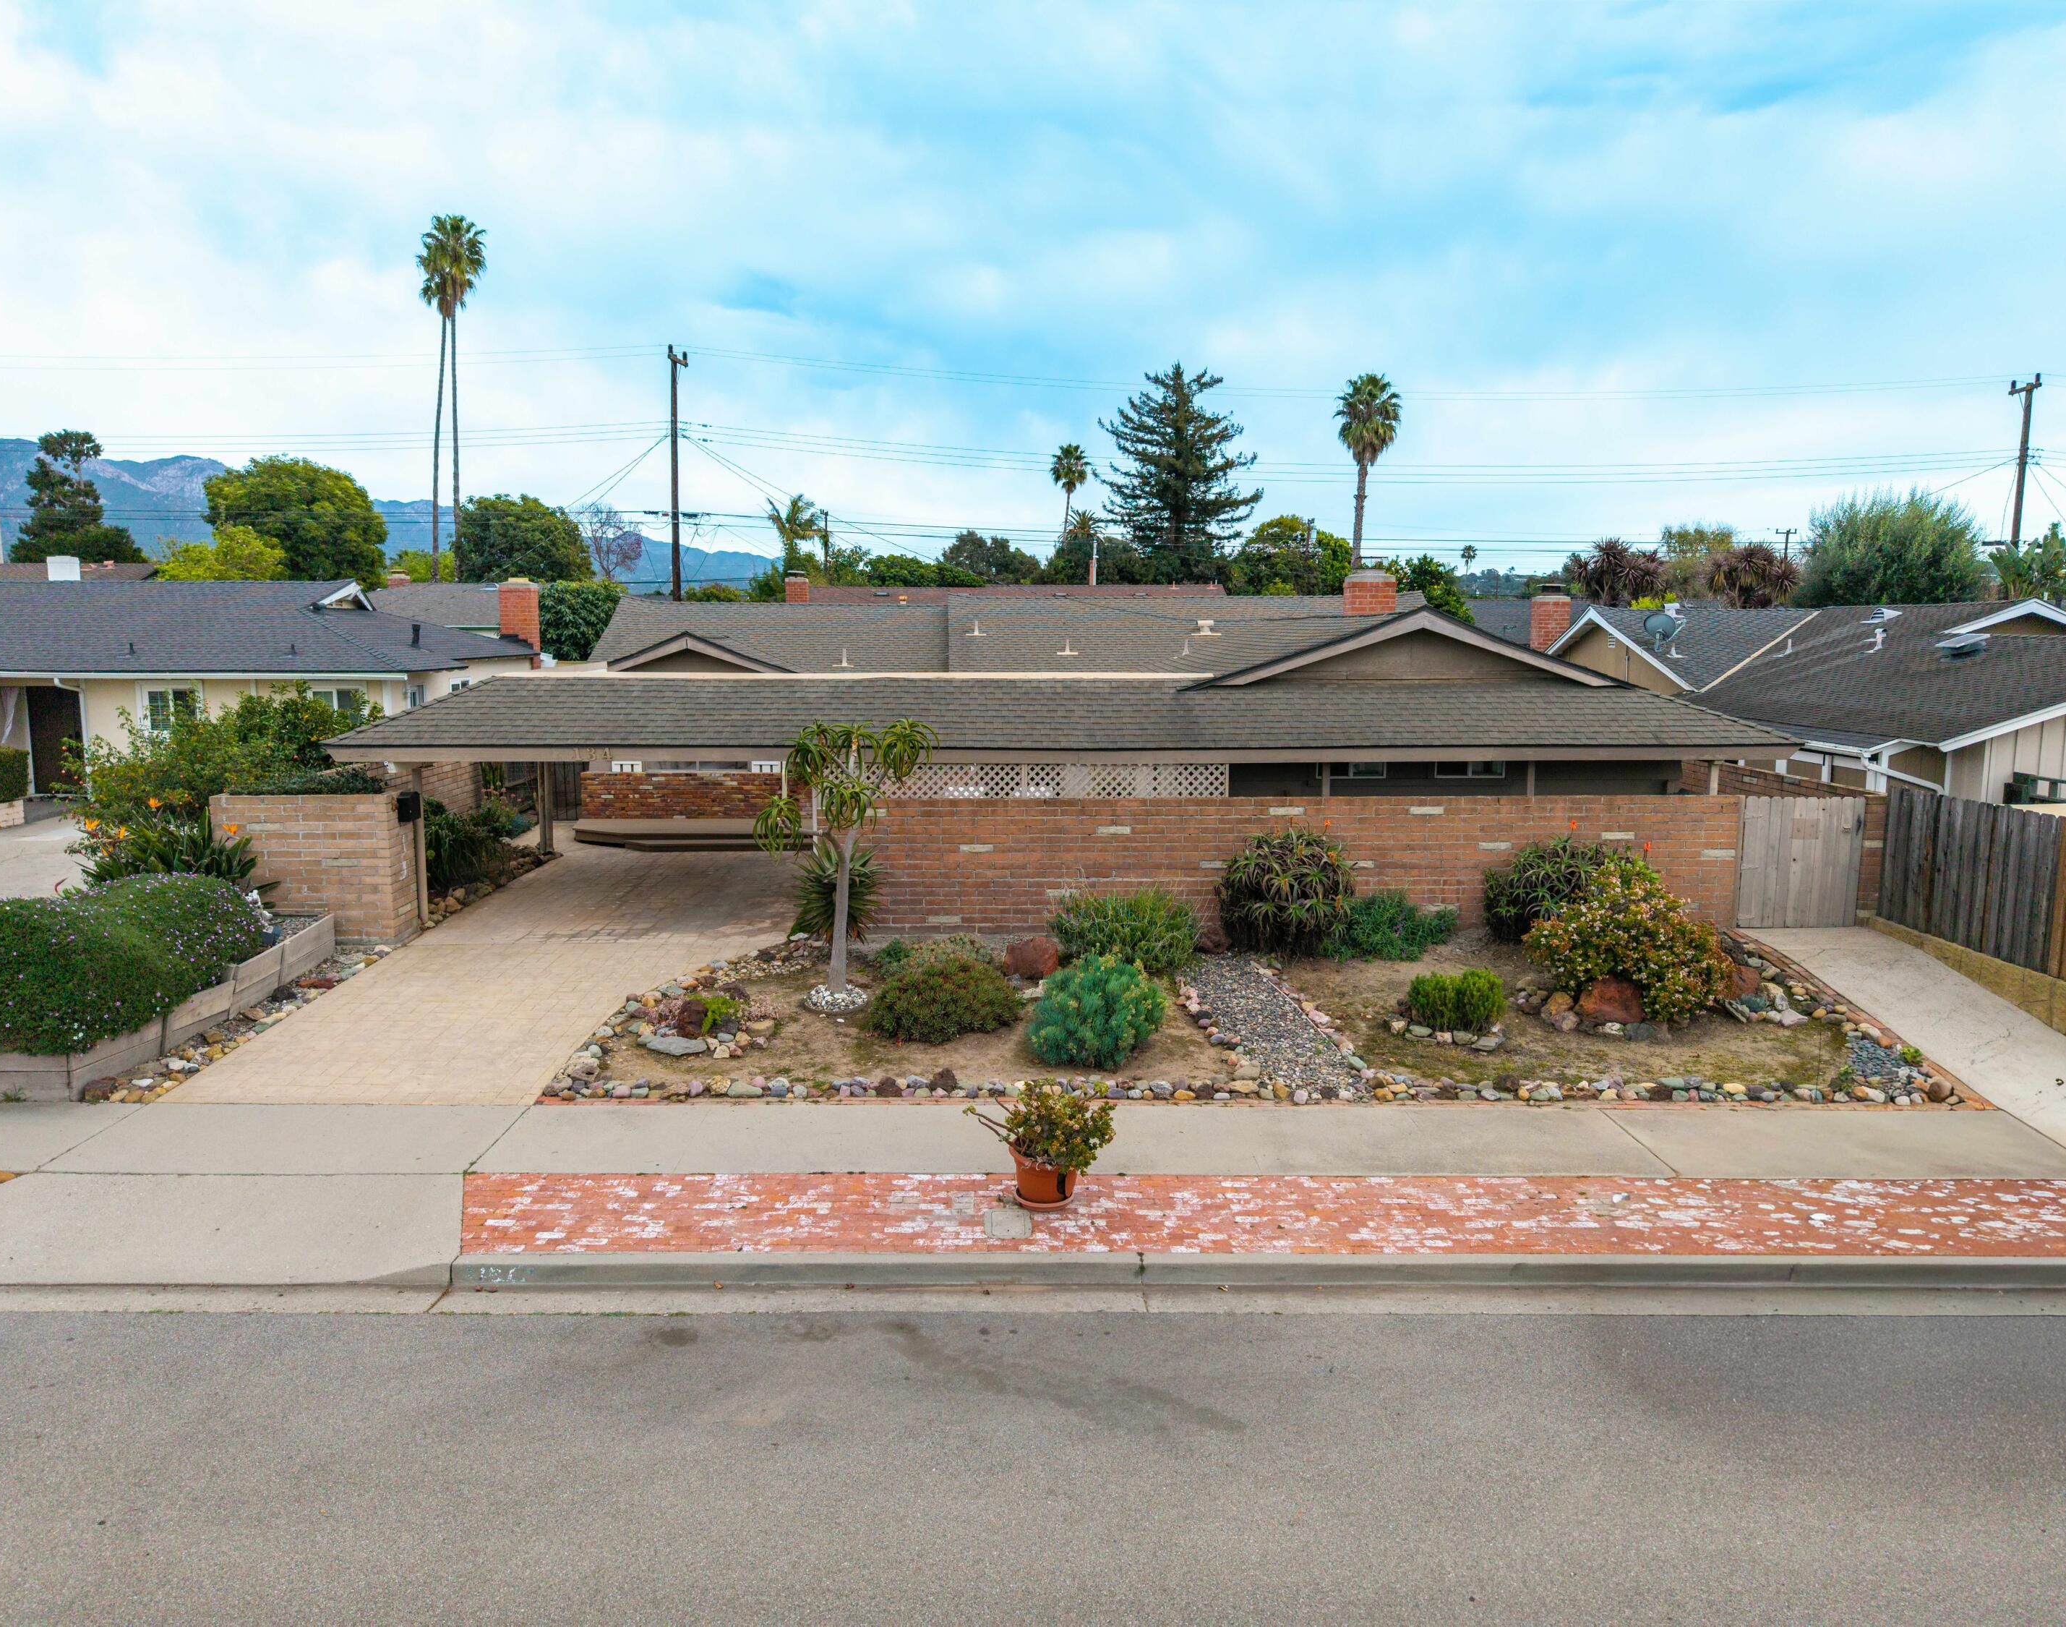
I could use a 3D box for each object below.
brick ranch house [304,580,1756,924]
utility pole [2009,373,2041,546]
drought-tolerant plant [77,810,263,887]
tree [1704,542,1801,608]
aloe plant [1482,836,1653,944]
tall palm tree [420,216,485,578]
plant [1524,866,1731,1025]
[{"bbox_3d":[0.300,-1.701,25.594,17.800,4.520,15.300,0,7,0],"label":"brick ranch house"},{"bbox_3d":[28.771,-7.737,44.340,0.933,10.123,1.800,0,9,0],"label":"utility pole"},{"bbox_3d":[-10.097,0.573,17.520,1.950,1.250,1.400,0,7,0],"label":"drought-tolerant plant"},{"bbox_3d":[19.501,-4.413,40.771,2.500,5.850,2.300,0,7,0],"label":"tree"},{"bbox_3d":[6.260,0.905,17.560,1.980,1.270,1.400,0,9,0],"label":"aloe plant"},{"bbox_3d":[-29.486,-19.166,77.999,3.353,22.534,3.200,0,9,0],"label":"tall palm tree"},{"bbox_3d":[6.096,1.247,15.391,2.046,1.356,1.698,0,9,0],"label":"plant"}]

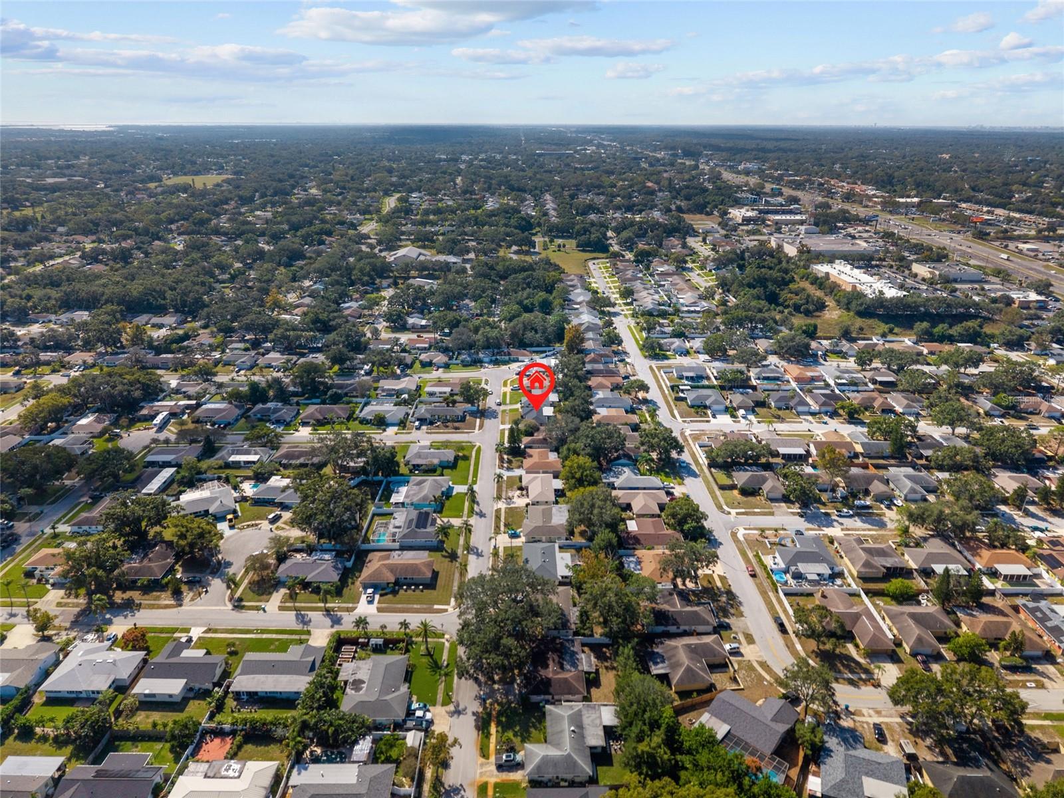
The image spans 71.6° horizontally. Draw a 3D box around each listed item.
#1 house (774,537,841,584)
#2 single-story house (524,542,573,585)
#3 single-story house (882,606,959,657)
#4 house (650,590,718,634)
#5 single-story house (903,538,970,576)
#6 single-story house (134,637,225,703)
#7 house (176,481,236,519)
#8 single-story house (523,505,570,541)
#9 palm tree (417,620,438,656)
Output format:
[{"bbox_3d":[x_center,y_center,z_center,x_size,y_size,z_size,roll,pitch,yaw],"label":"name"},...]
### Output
[{"bbox_3d":[80.743,46.043,218.698,15.400,4.600,19.700,0,21,0],"label":"house"},{"bbox_3d":[4.307,47.494,214.311,14.000,4.600,19.200,0,21,0],"label":"single-story house"},{"bbox_3d":[98.508,57.548,185.074,14.800,4.200,16.000,0,21,-1],"label":"single-story house"},{"bbox_3d":[37.792,55.107,194.180,17.200,4.600,15.600,0,21,0],"label":"house"},{"bbox_3d":[118.109,46.523,217.495,14.700,4.600,18.500,0,21,0],"label":"single-story house"},{"bbox_3d":[-80.823,62.798,173.334,17.000,4.400,18.200,0,21,0],"label":"single-story house"},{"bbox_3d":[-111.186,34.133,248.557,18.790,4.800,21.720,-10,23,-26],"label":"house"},{"bbox_3d":[4.738,38.983,234.292,14.400,4.000,18.500,0,21,-1],"label":"single-story house"},{"bbox_3d":[-25.666,58.537,180.244,5.000,7.600,5.000,0,21,0],"label":"palm tree"}]

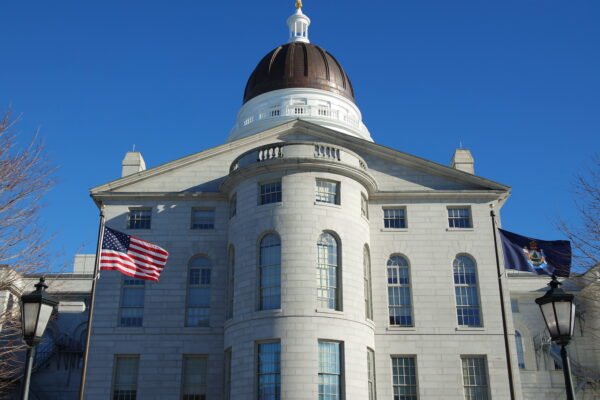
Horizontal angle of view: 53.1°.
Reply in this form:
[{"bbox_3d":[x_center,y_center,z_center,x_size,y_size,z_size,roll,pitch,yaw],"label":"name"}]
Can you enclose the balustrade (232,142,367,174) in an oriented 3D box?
[{"bbox_3d":[-0.031,-1.875,36.249,8.680,1.106,4.879,0,-22,0],"label":"balustrade"}]

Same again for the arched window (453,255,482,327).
[{"bbox_3d":[10.077,5.429,36.225,1.548,4.521,0.300,0,-22,0],"label":"arched window"}]

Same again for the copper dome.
[{"bbox_3d":[-0.060,-14.423,74.034,13.600,9.200,13.600,0,-20,0],"label":"copper dome"}]

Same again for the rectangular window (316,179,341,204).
[{"bbox_3d":[1.570,-0.394,33.721,1.435,1.533,0.300,9,-24,-22],"label":"rectangular window"}]

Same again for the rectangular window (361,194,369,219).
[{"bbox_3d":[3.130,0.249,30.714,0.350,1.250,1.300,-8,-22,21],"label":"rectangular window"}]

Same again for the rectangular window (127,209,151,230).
[{"bbox_3d":[-10.078,1.234,37.902,1.495,1.473,0.300,0,-22,0],"label":"rectangular window"}]

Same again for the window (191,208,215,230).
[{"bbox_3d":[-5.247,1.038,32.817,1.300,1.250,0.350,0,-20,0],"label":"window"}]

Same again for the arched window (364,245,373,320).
[{"bbox_3d":[3.741,4.640,34.147,0.300,4.492,1.509,-8,-23,19],"label":"arched window"}]

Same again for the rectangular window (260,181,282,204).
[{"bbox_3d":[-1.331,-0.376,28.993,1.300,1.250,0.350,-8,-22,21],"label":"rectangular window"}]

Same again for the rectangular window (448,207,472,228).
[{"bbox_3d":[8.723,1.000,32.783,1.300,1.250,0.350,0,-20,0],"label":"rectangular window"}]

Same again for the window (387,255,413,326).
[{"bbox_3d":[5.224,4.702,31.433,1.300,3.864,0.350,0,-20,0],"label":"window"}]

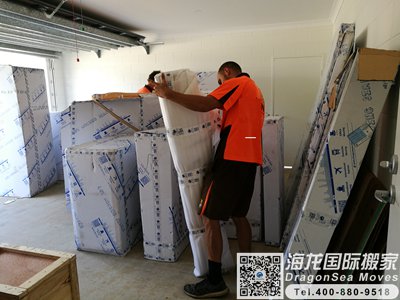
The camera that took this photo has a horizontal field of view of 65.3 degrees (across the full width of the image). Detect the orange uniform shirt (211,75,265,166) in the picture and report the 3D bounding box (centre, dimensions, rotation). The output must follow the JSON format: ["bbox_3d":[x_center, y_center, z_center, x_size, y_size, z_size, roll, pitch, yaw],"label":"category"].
[{"bbox_3d":[0.280,-0.229,2.266,0.370,0.660,0.450,3,11,33],"label":"orange uniform shirt"}]

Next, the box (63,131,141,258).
[{"bbox_3d":[-0.881,0.430,3.272,0.534,1.006,0.787,1,9,17],"label":"box"}]

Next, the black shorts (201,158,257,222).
[{"bbox_3d":[0.220,0.280,2.327,0.360,0.480,0.380,3,11,33],"label":"black shorts"}]

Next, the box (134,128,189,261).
[{"bbox_3d":[-0.300,0.384,3.009,0.311,1.133,0.647,1,9,17],"label":"box"}]

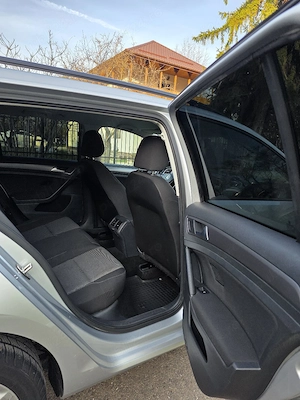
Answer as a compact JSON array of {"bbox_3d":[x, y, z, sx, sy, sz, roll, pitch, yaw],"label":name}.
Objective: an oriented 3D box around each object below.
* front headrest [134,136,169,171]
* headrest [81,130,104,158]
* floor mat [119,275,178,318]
[{"bbox_3d":[0.012,-0.282,1.614,0.120,0.200,0.265,-9,14,-30],"label":"front headrest"},{"bbox_3d":[-0.460,-0.448,2.136,0.120,0.200,0.265,-9,14,-30],"label":"headrest"},{"bbox_3d":[-0.048,0.602,1.773,0.460,0.030,0.460,-3,12,-31],"label":"floor mat"}]

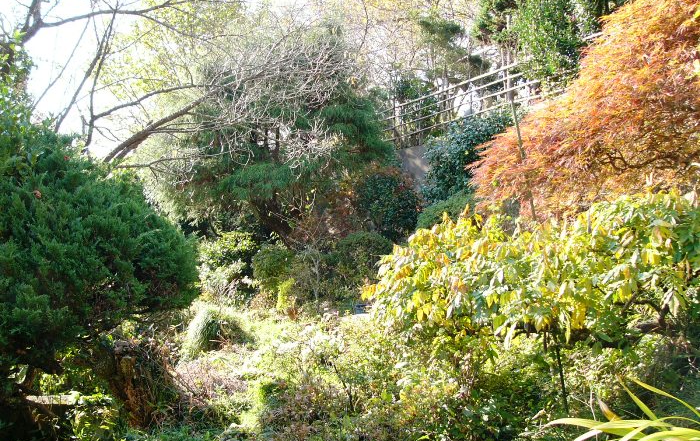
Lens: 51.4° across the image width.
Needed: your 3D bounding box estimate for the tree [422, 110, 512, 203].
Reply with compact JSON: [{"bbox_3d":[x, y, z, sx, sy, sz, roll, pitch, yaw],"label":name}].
[{"bbox_3d":[2.130,-1.142,13.200,1.650,1.750,1.500,0,-3,9],"label":"tree"}]

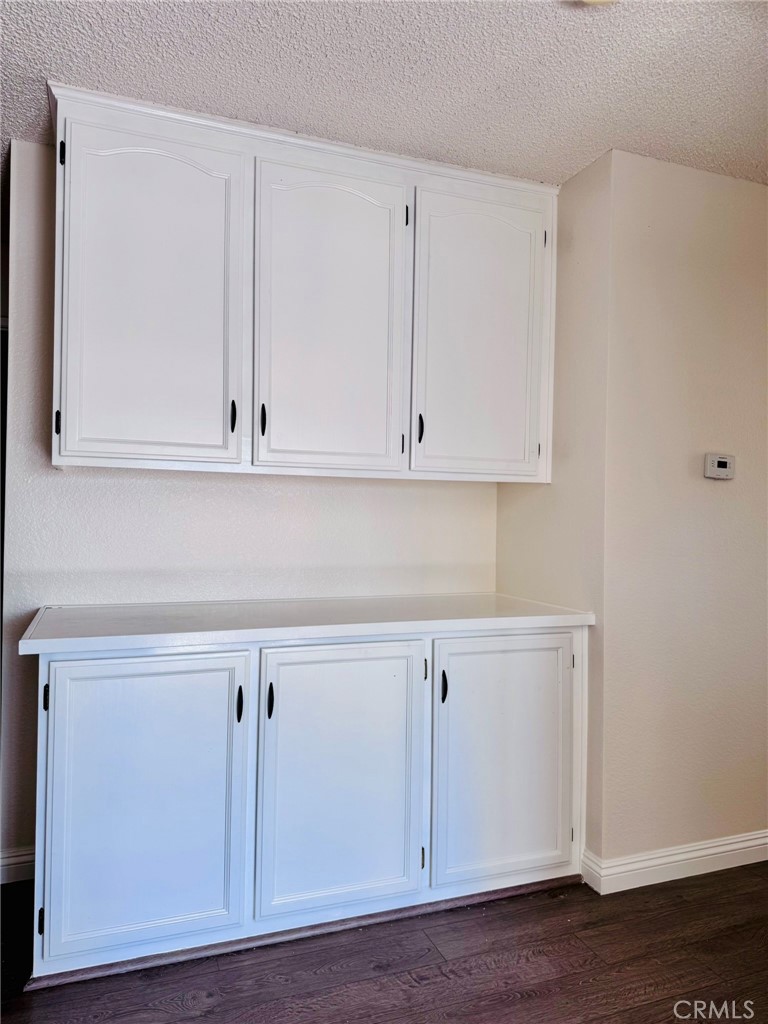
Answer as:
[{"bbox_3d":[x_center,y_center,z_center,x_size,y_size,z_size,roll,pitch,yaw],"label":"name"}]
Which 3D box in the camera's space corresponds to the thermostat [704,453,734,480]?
[{"bbox_3d":[1.173,-0.157,2.477,0.110,0.083,0.026,1,0,-21],"label":"thermostat"}]

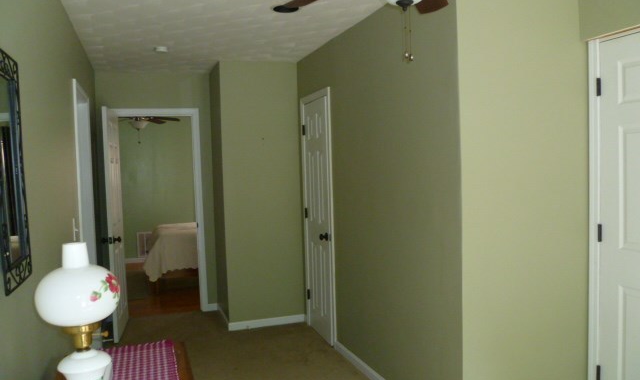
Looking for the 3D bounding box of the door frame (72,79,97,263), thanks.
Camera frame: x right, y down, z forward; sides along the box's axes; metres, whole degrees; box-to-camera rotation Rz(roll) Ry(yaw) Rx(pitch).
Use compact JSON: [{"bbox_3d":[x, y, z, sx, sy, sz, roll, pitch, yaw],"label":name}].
[{"bbox_3d":[-1.751,0.305,3.820,0.130,2.100,1.120,-3,3,-19],"label":"door frame"}]

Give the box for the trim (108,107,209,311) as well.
[{"bbox_3d":[-1.602,0.234,5.190,0.860,2.100,0.130,-3,3,-19],"label":"trim"}]

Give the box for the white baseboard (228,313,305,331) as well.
[{"bbox_3d":[-0.485,1.230,4.807,0.730,0.080,0.020,-3,3,-19],"label":"white baseboard"}]

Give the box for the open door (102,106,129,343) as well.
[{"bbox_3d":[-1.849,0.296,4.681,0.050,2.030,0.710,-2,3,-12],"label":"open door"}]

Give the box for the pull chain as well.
[{"bbox_3d":[0.321,-0.565,1.880,0.040,0.205,0.030,-1,3,10],"label":"pull chain"}]

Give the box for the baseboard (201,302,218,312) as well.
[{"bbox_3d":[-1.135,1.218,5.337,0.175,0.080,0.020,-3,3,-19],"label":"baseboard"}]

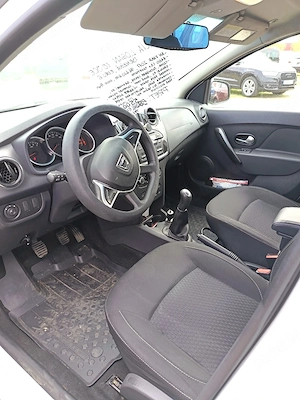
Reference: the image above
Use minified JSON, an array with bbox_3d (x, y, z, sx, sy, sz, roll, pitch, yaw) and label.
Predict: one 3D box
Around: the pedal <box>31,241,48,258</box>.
[{"bbox_3d":[-0.506,0.226,1.264,0.030,0.068,0.060,-16,10,44],"label":"pedal"}]

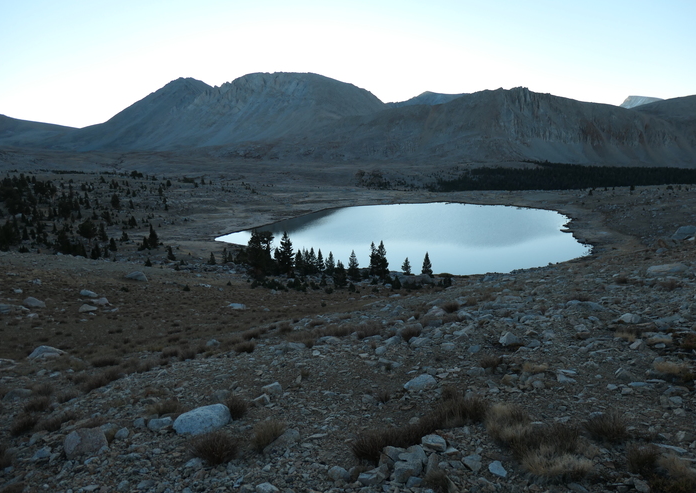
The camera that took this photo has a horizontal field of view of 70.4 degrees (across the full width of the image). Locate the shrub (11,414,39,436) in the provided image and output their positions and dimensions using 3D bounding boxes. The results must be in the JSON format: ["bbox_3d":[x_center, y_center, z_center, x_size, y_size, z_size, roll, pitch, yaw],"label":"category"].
[{"bbox_3d":[-4.240,2.346,6.464,0.356,0.271,0.312,0,11,0],"label":"shrub"}]

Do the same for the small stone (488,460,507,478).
[{"bbox_3d":[1.061,1.583,3.500,0.130,0.070,0.140,0,11,0],"label":"small stone"}]

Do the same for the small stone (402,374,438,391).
[{"bbox_3d":[0.826,1.572,5.700,0.380,0.150,0.270,0,11,0],"label":"small stone"}]

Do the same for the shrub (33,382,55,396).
[{"bbox_3d":[-5.635,2.646,9.127,0.395,0.223,0.346,0,11,0],"label":"shrub"}]

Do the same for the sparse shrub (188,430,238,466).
[{"bbox_3d":[-1.077,1.610,3.950,0.380,0.230,0.340,0,11,0],"label":"sparse shrub"}]

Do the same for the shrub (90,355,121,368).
[{"bbox_3d":[-4.524,2.145,9.200,0.560,0.250,0.470,-5,12,-27],"label":"shrub"}]

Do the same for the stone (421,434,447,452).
[{"bbox_3d":[0.759,1.748,4.376,0.224,0.149,0.173,0,11,0],"label":"stone"}]

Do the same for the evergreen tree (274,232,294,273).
[{"bbox_3d":[-13.905,1.314,108.000,4.248,8.855,3.942,0,11,0],"label":"evergreen tree"}]

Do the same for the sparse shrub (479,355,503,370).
[{"bbox_3d":[1.705,1.388,5.900,0.290,0.180,0.270,3,11,17],"label":"sparse shrub"}]

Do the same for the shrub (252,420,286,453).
[{"bbox_3d":[-0.629,1.522,3.950,0.280,0.250,0.270,-2,10,-10],"label":"shrub"}]

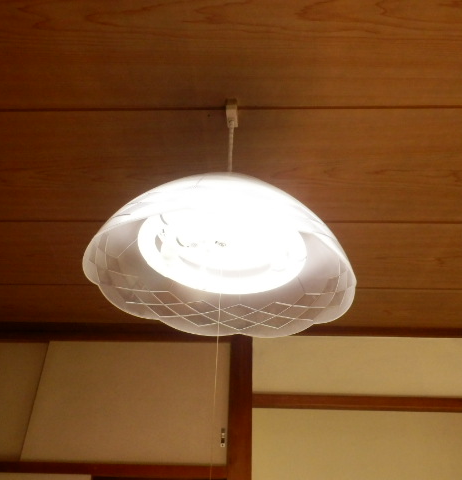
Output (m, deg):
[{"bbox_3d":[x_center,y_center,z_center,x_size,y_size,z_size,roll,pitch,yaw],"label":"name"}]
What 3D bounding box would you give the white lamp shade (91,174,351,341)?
[{"bbox_3d":[-0.017,0.010,0.824,0.463,0.190,0.463,3,-32,0],"label":"white lamp shade"}]

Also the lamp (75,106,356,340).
[{"bbox_3d":[-0.015,-0.108,0.899,0.463,0.470,0.463,2,-32,0],"label":"lamp"}]

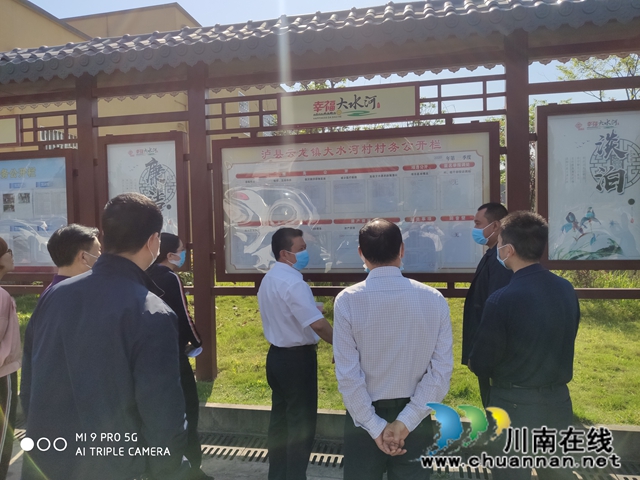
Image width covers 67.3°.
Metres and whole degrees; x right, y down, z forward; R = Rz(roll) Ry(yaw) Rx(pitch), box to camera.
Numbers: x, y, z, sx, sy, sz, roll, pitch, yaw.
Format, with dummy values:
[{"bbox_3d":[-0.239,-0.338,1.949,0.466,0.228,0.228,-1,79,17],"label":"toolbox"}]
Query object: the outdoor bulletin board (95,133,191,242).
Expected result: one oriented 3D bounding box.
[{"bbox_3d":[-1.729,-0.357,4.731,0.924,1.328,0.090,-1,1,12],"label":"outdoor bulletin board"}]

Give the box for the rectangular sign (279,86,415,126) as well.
[{"bbox_3d":[0.245,-1.186,4.296,1.220,0.289,0.050,-1,1,12],"label":"rectangular sign"}]

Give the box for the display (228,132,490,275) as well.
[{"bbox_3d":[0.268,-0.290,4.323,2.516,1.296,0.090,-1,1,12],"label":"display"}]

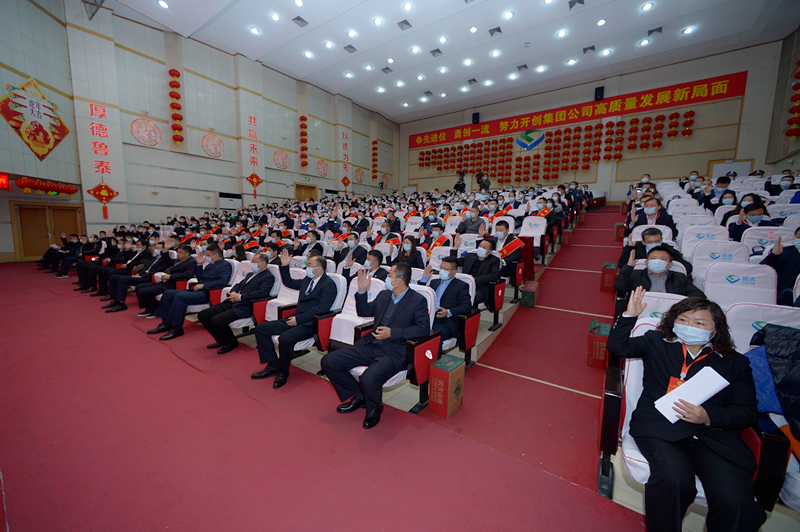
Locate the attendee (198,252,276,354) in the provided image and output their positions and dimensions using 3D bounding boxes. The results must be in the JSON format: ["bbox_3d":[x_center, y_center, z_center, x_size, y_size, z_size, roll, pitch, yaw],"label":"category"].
[{"bbox_3d":[-2.007,0.432,4.081,0.658,1.156,0.863,5,8,34],"label":"attendee"}]

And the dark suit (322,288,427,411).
[{"bbox_3d":[-0.149,0.688,2.696,0.680,0.900,0.900,5,8,35],"label":"dark suit"}]

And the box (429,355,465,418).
[{"bbox_3d":[0.406,1.033,2.671,0.187,0.396,0.248,6,9,38],"label":"box"}]

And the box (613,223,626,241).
[{"bbox_3d":[5.299,-0.826,7.489,0.183,0.396,0.253,0,15,18],"label":"box"}]

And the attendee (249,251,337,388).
[{"bbox_3d":[-1.132,0.473,3.413,0.740,1.253,0.971,5,8,34],"label":"attendee"}]

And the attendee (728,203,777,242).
[{"bbox_3d":[5.113,-0.288,4.455,0.600,1.165,0.850,5,8,34],"label":"attendee"}]

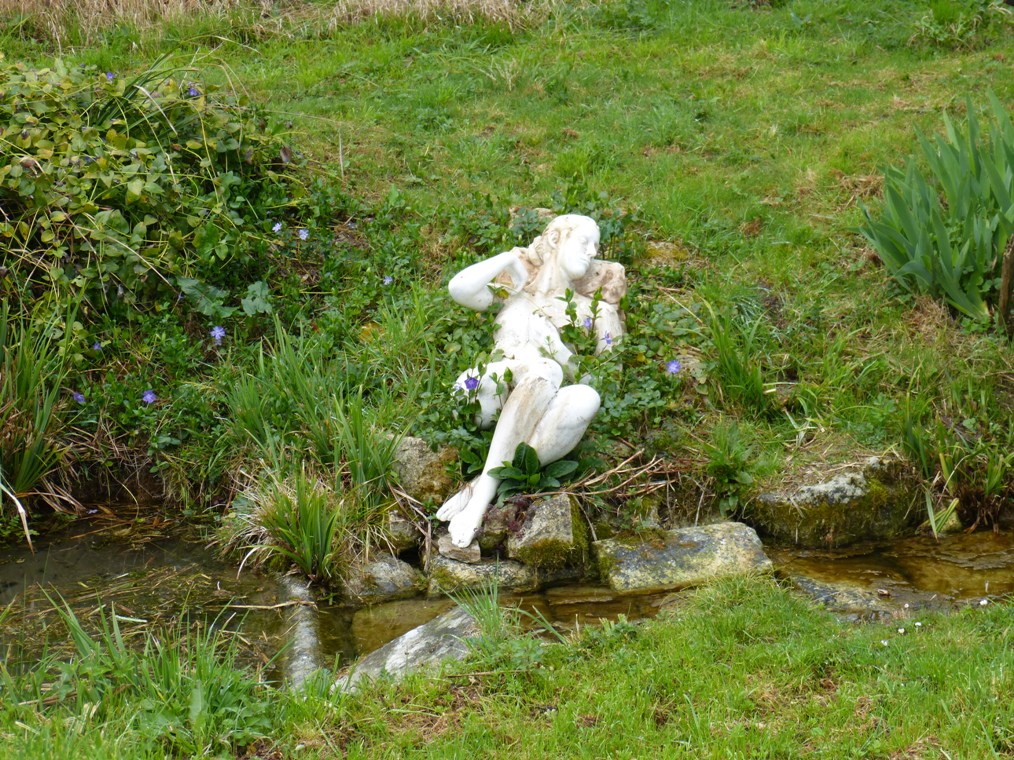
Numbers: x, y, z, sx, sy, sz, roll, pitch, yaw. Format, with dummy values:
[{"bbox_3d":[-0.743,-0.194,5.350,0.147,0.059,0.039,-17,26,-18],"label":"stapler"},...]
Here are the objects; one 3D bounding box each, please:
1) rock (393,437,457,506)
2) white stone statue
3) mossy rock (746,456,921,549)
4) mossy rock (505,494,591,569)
[{"bbox_3d":[-0.258,0.287,8.850,0.220,0.200,0.200,0,10,0],"label":"rock"},{"bbox_3d":[0.092,-0.021,8.900,0.570,0.900,0.850,2,11,13],"label":"white stone statue"},{"bbox_3d":[1.072,0.402,9.200,0.560,0.250,0.420,0,10,0],"label":"mossy rock"},{"bbox_3d":[0.126,0.467,8.600,0.220,0.200,0.210,3,11,14],"label":"mossy rock"}]

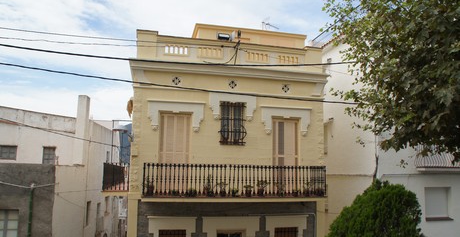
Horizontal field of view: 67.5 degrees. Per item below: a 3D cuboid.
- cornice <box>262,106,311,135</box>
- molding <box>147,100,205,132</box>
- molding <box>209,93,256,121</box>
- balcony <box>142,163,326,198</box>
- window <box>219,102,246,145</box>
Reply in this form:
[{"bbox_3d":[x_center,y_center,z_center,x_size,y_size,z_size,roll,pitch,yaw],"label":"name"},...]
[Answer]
[{"bbox_3d":[1.973,0.112,11.931,1.885,0.981,0.150,3,-8,-12],"label":"cornice"},{"bbox_3d":[-1.722,-0.043,11.113,1.871,1.011,0.150,3,-8,-12],"label":"molding"},{"bbox_3d":[0.105,-0.371,11.585,1.647,0.889,0.120,3,-8,-12],"label":"molding"},{"bbox_3d":[0.202,1.936,10.834,5.635,0.982,1.038,3,-8,-12],"label":"balcony"},{"bbox_3d":[0.091,0.185,11.525,0.952,1.431,0.250,3,-8,-12],"label":"window"}]

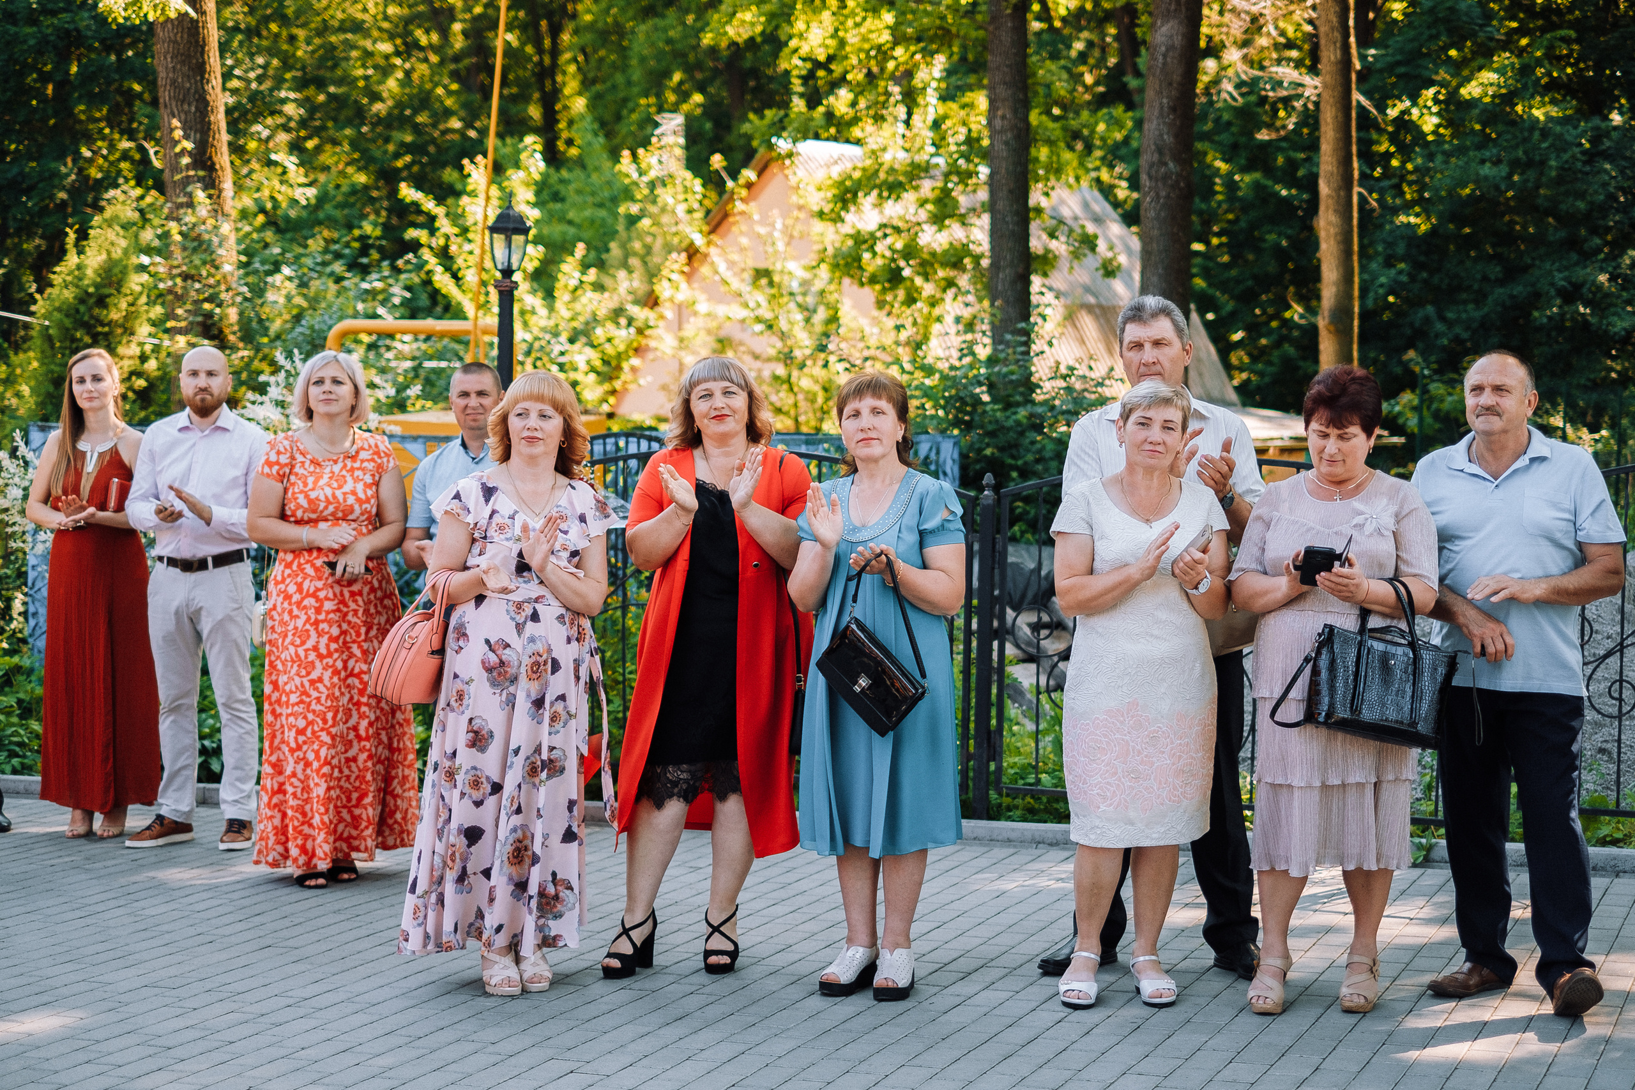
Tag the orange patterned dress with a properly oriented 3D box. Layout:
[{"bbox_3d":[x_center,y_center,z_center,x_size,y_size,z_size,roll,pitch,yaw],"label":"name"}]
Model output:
[{"bbox_3d":[-1.603,0.353,8.000,0.560,1.456,0.450,0,3,-8],"label":"orange patterned dress"}]

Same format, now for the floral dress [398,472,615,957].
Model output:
[{"bbox_3d":[-0.840,0.455,6.530,0.560,1.301,0.430,0,3,-10],"label":"floral dress"}]

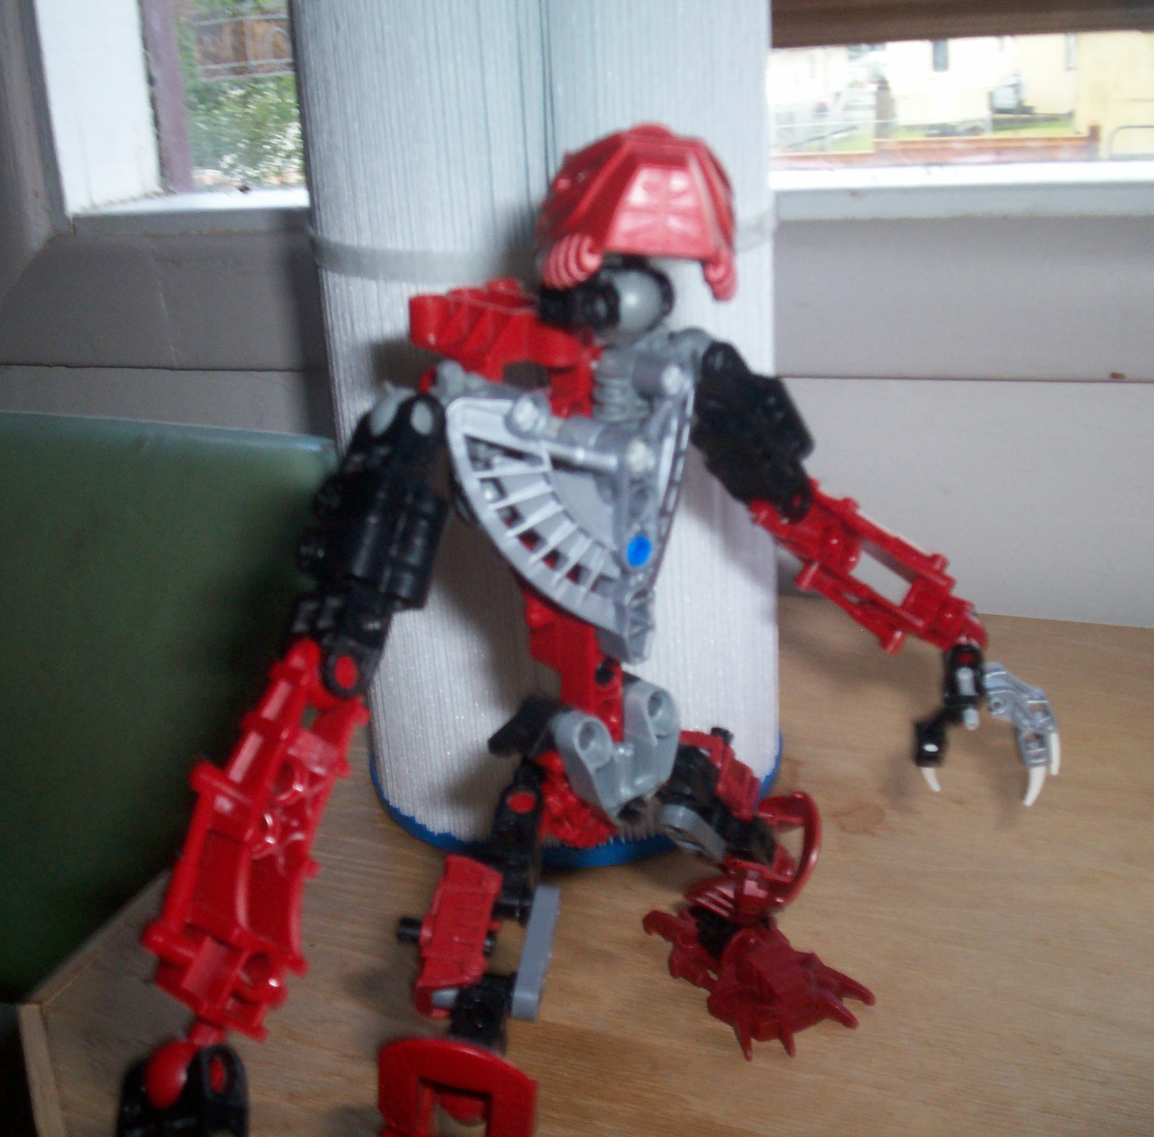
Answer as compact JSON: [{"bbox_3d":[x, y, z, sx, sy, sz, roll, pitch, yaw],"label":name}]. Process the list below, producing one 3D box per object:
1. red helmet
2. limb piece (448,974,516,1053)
[{"bbox_3d":[0.013,-0.077,0.342,0.036,0.035,0.036,-7,19,-25],"label":"red helmet"},{"bbox_3d":[-0.020,0.092,0.325,0.013,0.016,0.013,-6,0,-9],"label":"limb piece"}]

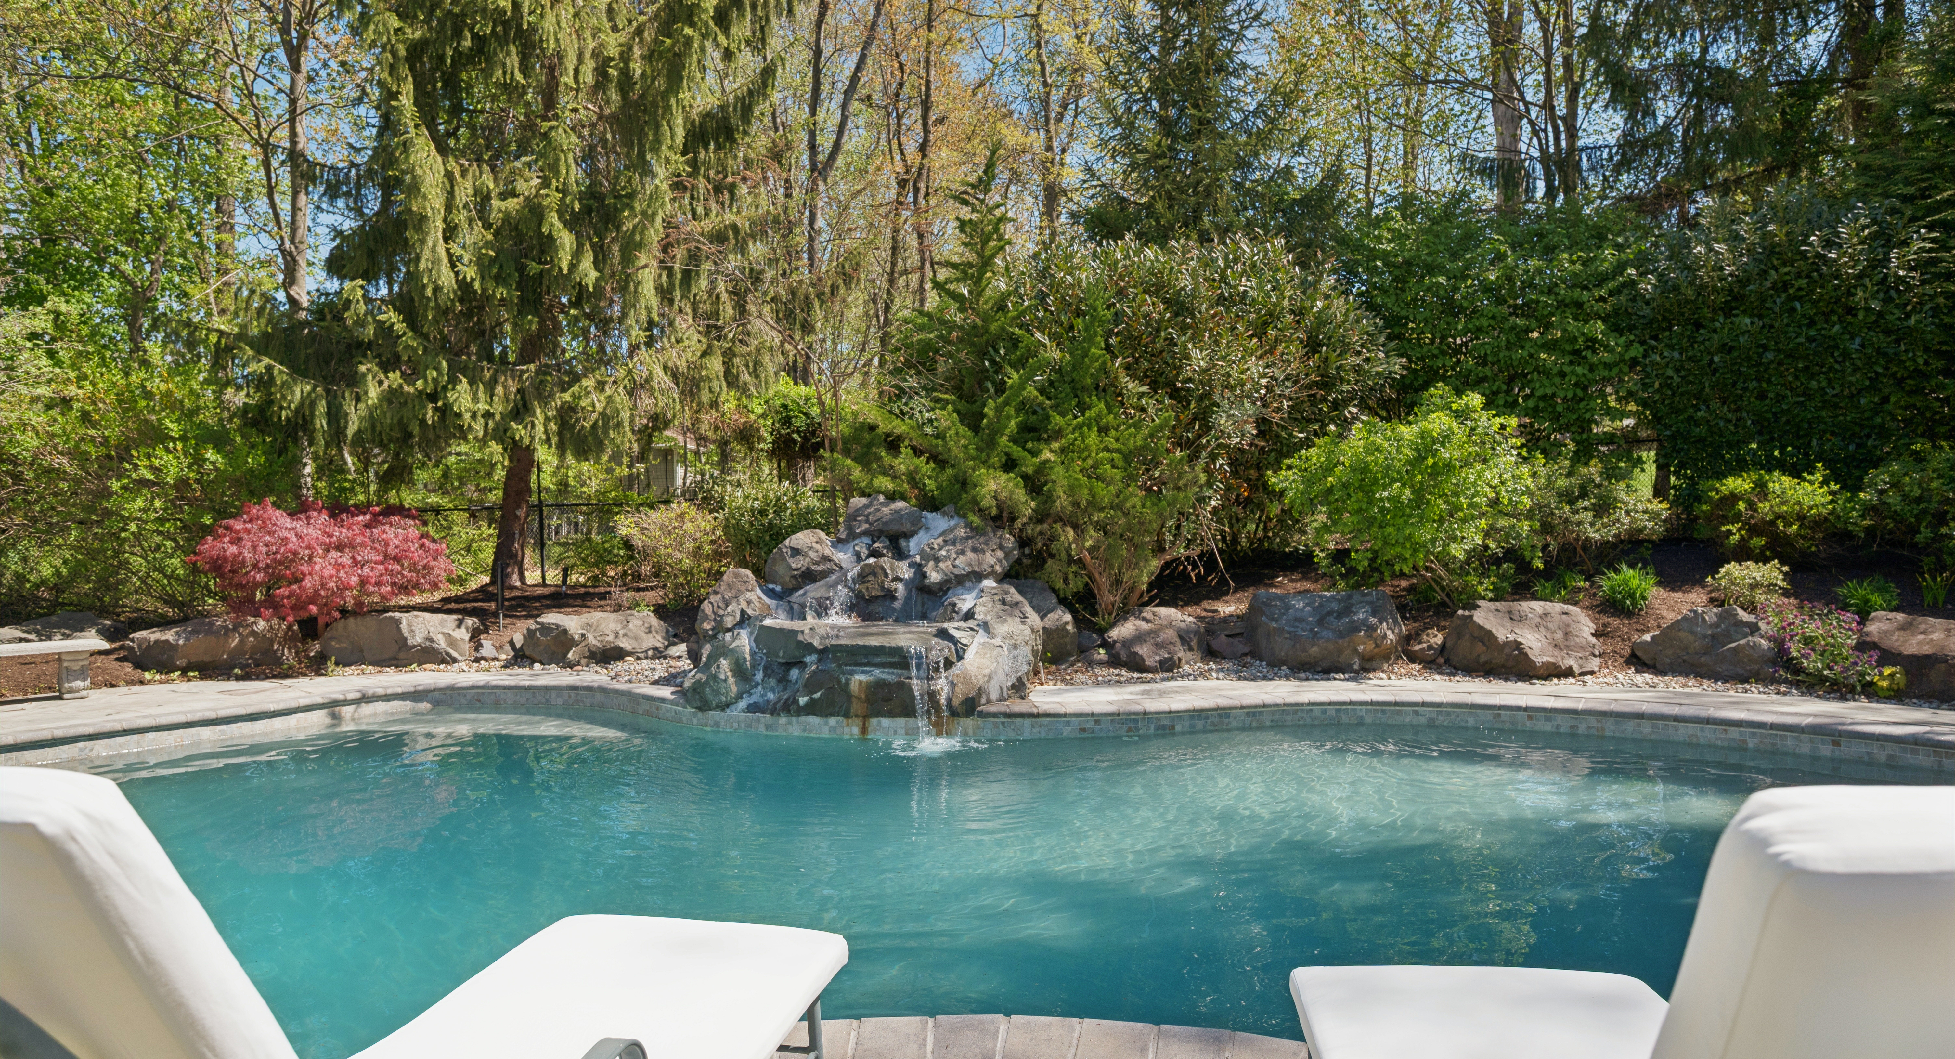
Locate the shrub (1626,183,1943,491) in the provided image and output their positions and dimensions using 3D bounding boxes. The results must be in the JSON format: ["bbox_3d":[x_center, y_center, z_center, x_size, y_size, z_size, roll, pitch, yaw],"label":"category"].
[{"bbox_3d":[10.225,-2.221,14.300,3.542,4.035,3.000,0,0,0],"label":"shrub"}]

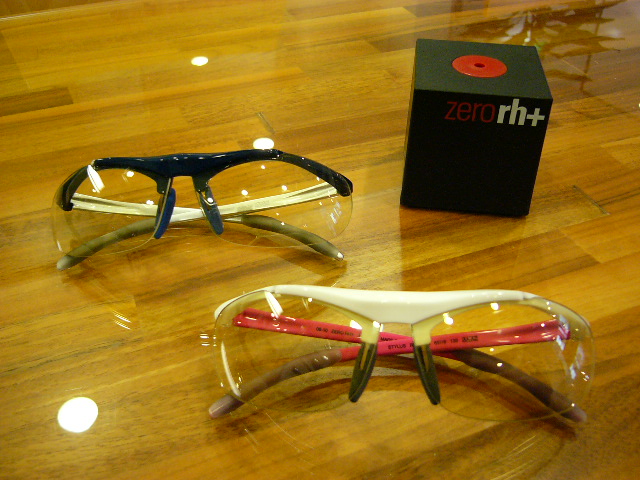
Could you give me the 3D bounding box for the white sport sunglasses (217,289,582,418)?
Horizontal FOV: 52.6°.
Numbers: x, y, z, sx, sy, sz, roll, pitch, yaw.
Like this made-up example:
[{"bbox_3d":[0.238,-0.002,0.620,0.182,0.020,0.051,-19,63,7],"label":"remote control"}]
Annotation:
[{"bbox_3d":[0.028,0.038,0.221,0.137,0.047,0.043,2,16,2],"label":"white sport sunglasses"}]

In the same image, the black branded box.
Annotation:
[{"bbox_3d":[0.086,-0.065,0.369,0.069,0.069,0.072,5,37,6],"label":"black branded box"}]

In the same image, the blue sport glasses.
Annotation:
[{"bbox_3d":[-0.056,-0.009,0.310,0.142,0.051,0.054,-2,-6,-3],"label":"blue sport glasses"}]

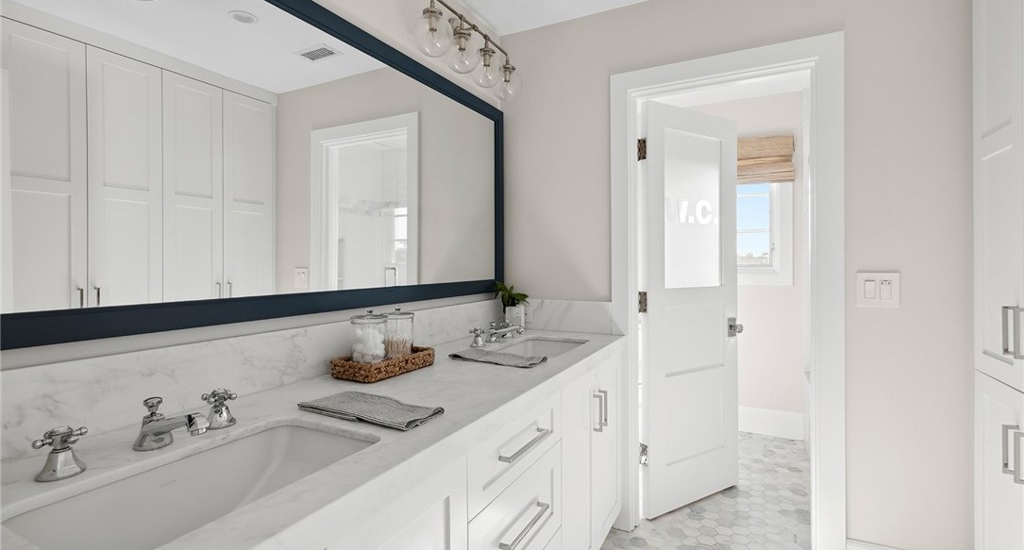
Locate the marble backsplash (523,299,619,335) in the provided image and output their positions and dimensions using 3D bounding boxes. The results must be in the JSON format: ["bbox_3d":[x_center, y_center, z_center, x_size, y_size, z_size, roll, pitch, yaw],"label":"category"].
[{"bbox_3d":[0.227,0.201,2.235,0.535,0.156,0.020,0,1,26],"label":"marble backsplash"}]

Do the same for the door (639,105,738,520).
[{"bbox_3d":[0.946,0.171,2.366,0.675,2.015,0.036,-1,1,-29],"label":"door"}]

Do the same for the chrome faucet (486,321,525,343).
[{"bbox_3d":[-0.034,0.246,1.969,0.163,0.084,0.060,0,1,26],"label":"chrome faucet"}]

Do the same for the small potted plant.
[{"bbox_3d":[-0.003,0.155,2.259,0.140,0.240,0.130,0,1,26],"label":"small potted plant"}]

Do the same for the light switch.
[{"bbox_3d":[1.351,0.056,1.677,0.127,0.128,0.012,0,1,26],"label":"light switch"}]

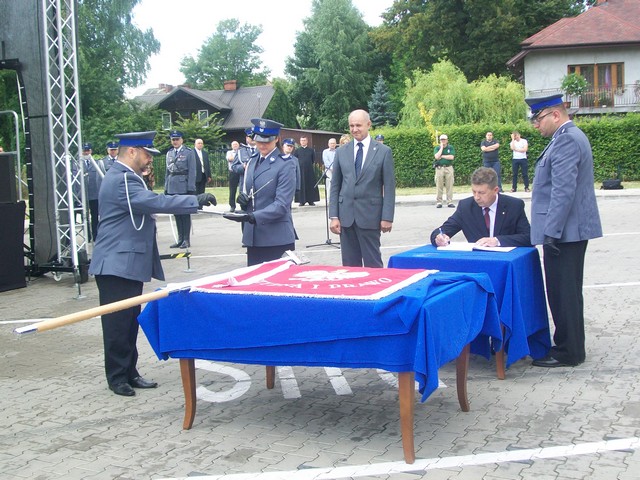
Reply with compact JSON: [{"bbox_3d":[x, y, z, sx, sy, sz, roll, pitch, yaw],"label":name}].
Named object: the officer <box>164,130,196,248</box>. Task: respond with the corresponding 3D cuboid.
[{"bbox_3d":[-2.232,-0.792,13.397,0.550,1.850,0.420,-2,6,5],"label":"officer"}]

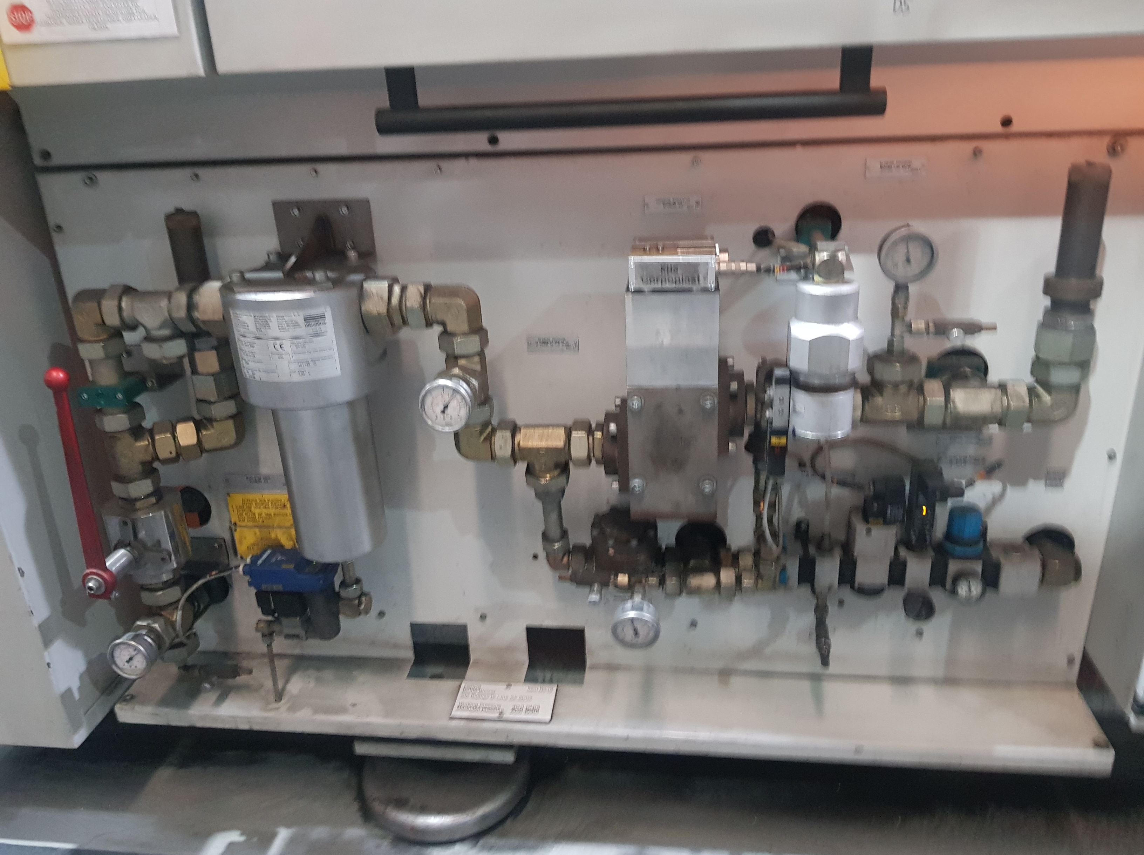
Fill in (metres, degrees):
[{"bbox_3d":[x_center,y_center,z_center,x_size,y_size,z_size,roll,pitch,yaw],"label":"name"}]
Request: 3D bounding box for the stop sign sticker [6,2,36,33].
[{"bbox_3d":[-0.508,-0.378,0.792,0.028,0.026,0.001,0,21,8],"label":"stop sign sticker"}]

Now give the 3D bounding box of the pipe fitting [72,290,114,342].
[{"bbox_3d":[-0.657,-0.155,1.172,0.050,0.061,0.050,0,20,7],"label":"pipe fitting"}]

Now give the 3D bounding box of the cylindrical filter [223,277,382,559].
[{"bbox_3d":[-0.315,-0.006,1.084,0.165,0.360,0.165,-3,22,-1],"label":"cylindrical filter"}]

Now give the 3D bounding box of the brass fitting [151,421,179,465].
[{"bbox_3d":[-0.517,0.019,1.094,0.025,0.051,0.051,-7,21,-12],"label":"brass fitting"}]

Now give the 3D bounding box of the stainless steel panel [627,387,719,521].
[{"bbox_3d":[0.129,0.023,1.109,0.110,0.179,0.075,0,20,7],"label":"stainless steel panel"}]

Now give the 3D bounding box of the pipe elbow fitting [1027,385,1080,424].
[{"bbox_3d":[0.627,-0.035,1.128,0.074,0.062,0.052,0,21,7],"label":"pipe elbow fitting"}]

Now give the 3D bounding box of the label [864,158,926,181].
[{"bbox_3d":[0.354,-0.282,0.939,0.066,0.023,0.002,0,21,8],"label":"label"}]

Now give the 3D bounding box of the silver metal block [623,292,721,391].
[{"bbox_3d":[0.123,-0.116,1.058,0.109,0.119,0.075,0,20,7],"label":"silver metal block"}]

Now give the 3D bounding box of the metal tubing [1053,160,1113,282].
[{"bbox_3d":[0.549,-0.220,0.924,0.038,0.115,0.038,0,22,8],"label":"metal tubing"}]

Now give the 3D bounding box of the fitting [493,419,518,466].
[{"bbox_3d":[-0.079,0.018,1.018,0.025,0.054,0.053,0,21,8],"label":"fitting"}]

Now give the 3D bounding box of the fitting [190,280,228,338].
[{"bbox_3d":[-0.497,-0.166,1.212,0.043,0.078,0.076,0,21,7],"label":"fitting"}]

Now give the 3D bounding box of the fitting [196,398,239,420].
[{"bbox_3d":[-0.453,-0.023,1.096,0.052,0.023,0.052,0,22,8],"label":"fitting"}]

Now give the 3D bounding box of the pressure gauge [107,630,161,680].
[{"bbox_3d":[-0.665,0.345,1.305,0.066,0.066,0.042,0,20,7],"label":"pressure gauge"}]

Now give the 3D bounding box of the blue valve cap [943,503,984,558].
[{"bbox_3d":[0.496,0.129,1.088,0.047,0.058,0.047,0,22,8],"label":"blue valve cap"}]

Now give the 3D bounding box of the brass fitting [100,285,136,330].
[{"bbox_3d":[-0.539,-0.141,1.019,0.027,0.054,0.053,0,21,8],"label":"brass fitting"}]

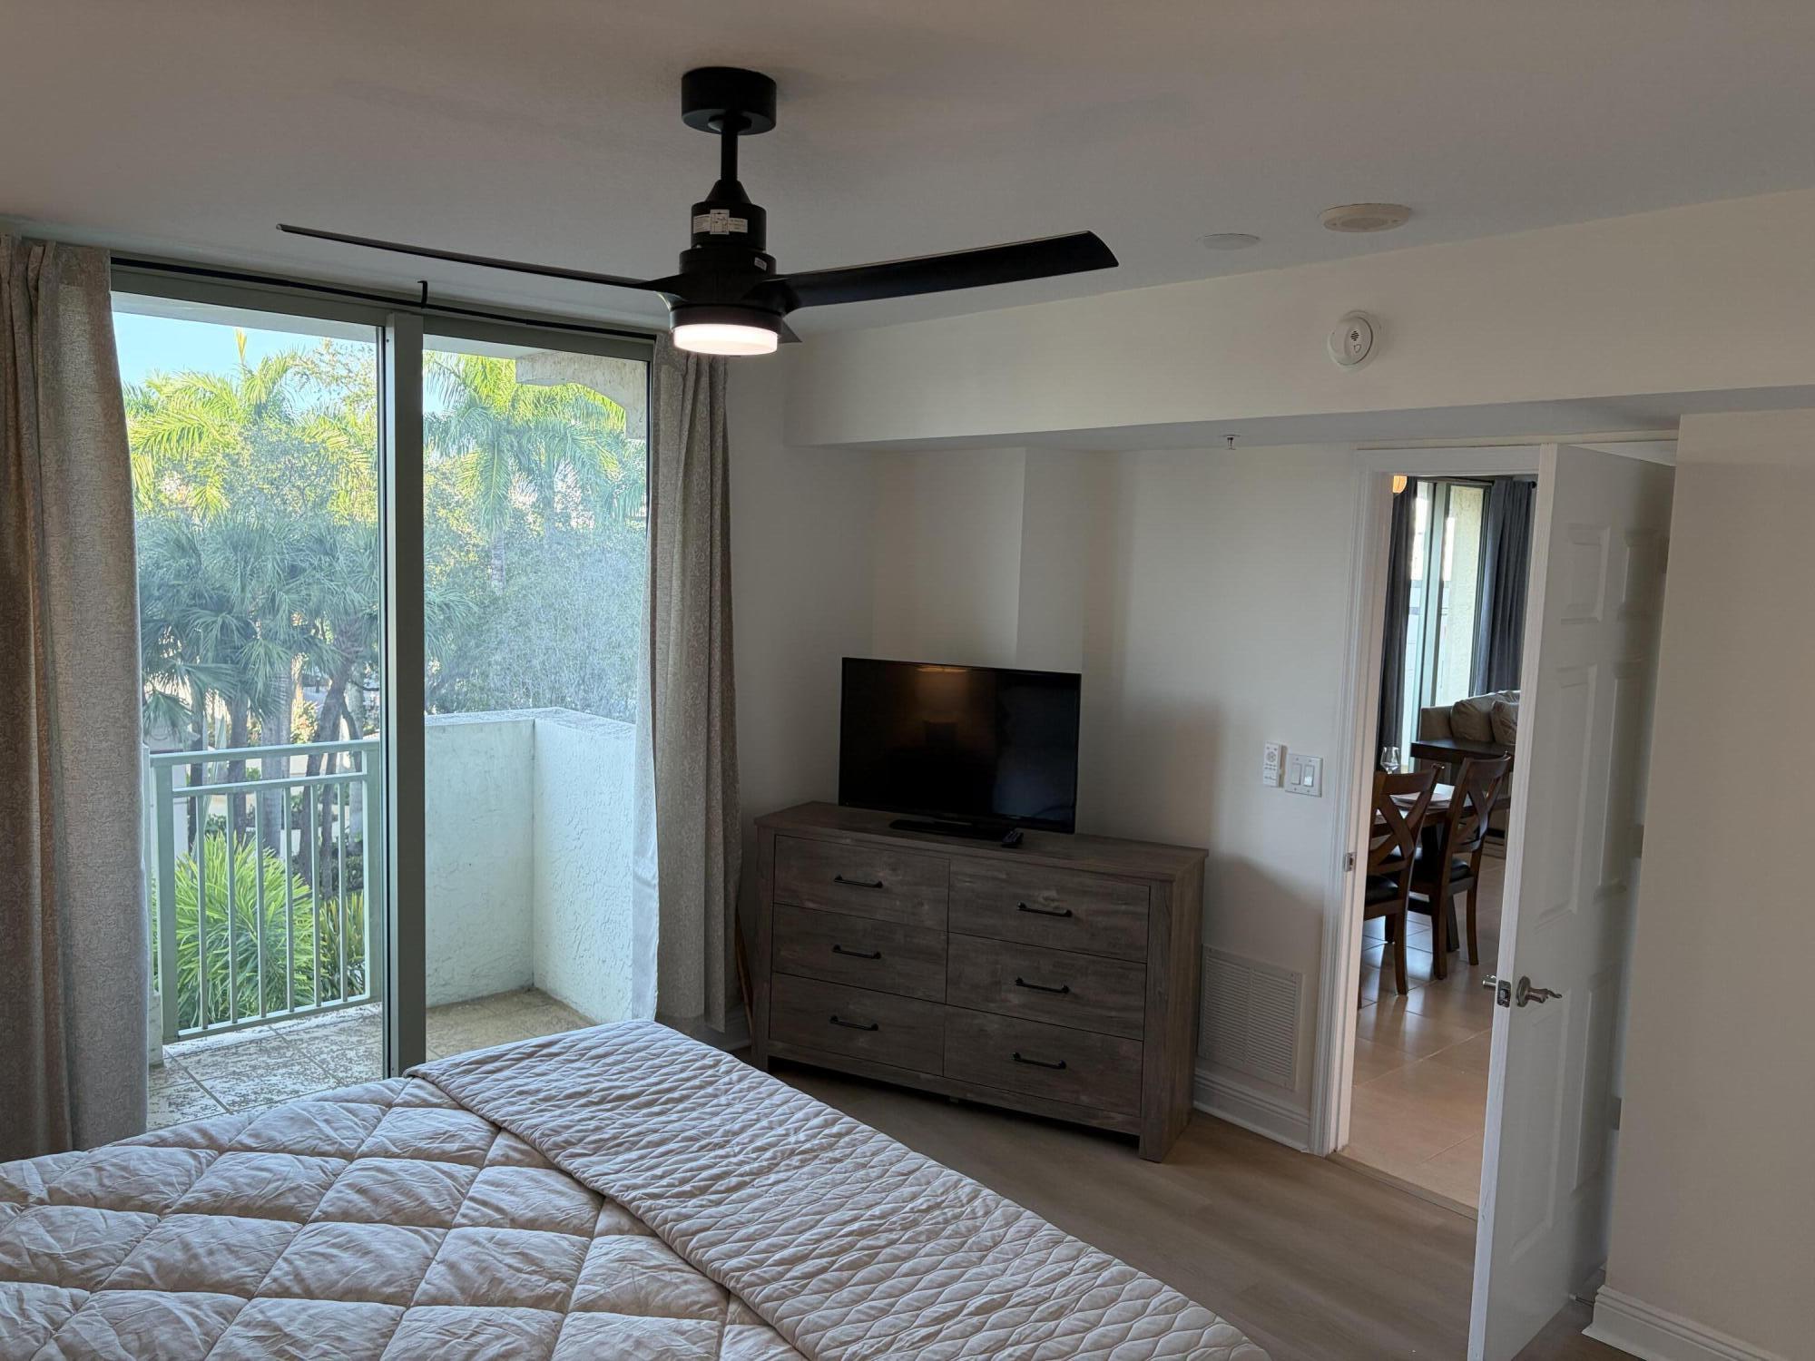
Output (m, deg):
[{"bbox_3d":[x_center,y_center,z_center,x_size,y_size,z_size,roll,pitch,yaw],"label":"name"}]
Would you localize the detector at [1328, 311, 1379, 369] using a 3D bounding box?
[{"bbox_3d":[1.023,-0.781,3.128,0.045,0.131,0.131,-3,7,-42],"label":"detector"}]

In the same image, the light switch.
[{"bbox_3d":[1.232,0.294,4.235,0.015,0.121,0.124,-3,7,-42],"label":"light switch"}]

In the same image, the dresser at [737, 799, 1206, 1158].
[{"bbox_3d":[0.213,0.964,4.650,1.489,0.887,0.422,5,6,26],"label":"dresser"}]

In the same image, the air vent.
[{"bbox_3d":[1.107,1.093,4.426,0.018,0.381,0.382,-3,7,-42],"label":"air vent"}]

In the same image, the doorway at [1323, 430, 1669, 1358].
[{"bbox_3d":[1.344,0.456,3.590,0.941,2.177,0.969,-3,7,-42],"label":"doorway"}]

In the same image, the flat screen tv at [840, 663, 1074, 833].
[{"bbox_3d":[0.169,0.234,4.680,0.870,0.556,0.180,4,6,23],"label":"flat screen tv"}]

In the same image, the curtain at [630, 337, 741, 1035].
[{"bbox_3d":[-0.751,0.057,4.674,0.411,2.402,0.118,-3,7,-42],"label":"curtain"}]

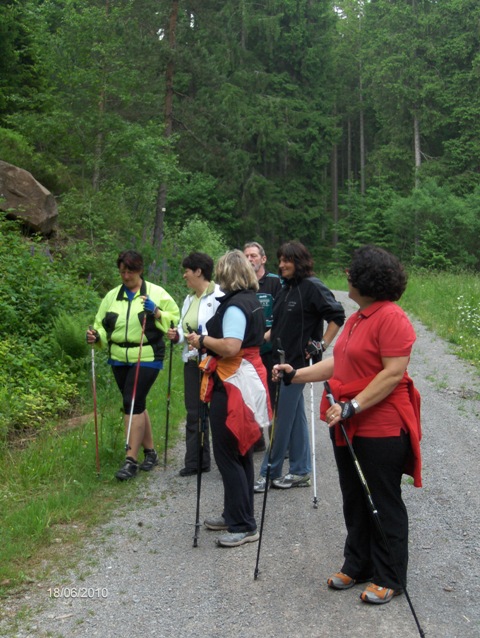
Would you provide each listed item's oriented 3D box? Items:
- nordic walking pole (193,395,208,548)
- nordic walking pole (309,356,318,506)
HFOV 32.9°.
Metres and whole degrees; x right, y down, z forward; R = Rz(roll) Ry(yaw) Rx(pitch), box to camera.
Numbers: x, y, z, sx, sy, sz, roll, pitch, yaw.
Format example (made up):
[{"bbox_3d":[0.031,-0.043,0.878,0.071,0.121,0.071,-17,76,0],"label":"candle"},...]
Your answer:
[{"bbox_3d":[-0.203,0.658,4.312,0.050,1.145,0.050,3,4,-10],"label":"nordic walking pole"},{"bbox_3d":[0.480,0.697,5.310,0.050,1.062,0.060,-4,-8,24],"label":"nordic walking pole"}]

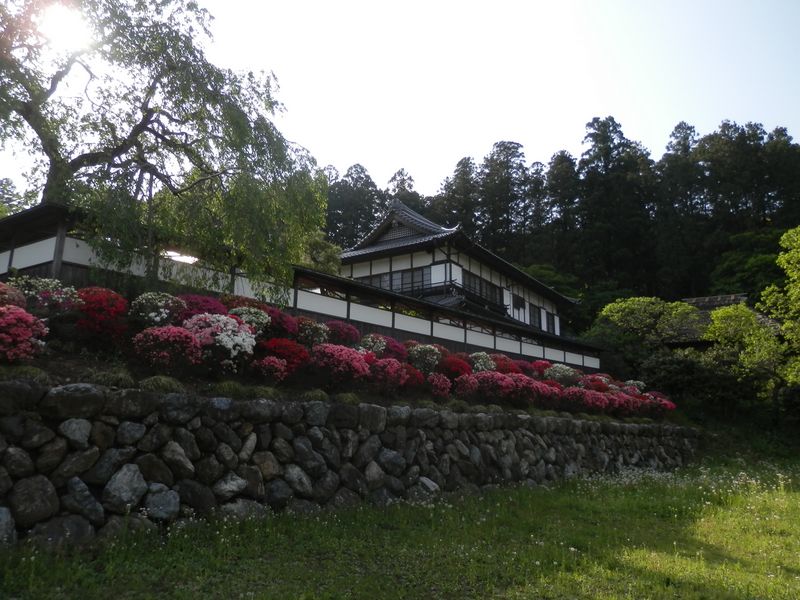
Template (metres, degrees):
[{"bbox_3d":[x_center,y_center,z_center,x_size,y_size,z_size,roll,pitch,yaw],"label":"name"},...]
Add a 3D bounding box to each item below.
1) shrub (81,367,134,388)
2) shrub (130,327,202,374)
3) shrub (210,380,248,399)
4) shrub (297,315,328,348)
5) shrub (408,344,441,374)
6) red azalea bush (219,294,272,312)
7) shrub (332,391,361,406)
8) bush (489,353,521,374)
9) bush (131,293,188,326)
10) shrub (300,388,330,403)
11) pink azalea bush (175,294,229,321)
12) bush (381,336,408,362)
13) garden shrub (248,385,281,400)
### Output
[{"bbox_3d":[-4.754,1.246,9.351,0.860,0.340,0.730,0,-13,0],"label":"shrub"},{"bbox_3d":[-4.375,0.961,10.758,1.290,0.950,1.230,0,-13,0],"label":"shrub"},{"bbox_3d":[-3.241,1.672,10.883,0.740,0.310,0.630,0,-13,0],"label":"shrub"},{"bbox_3d":[-2.241,0.860,15.054,0.840,0.860,0.885,0,-14,0],"label":"shrub"},{"bbox_3d":[0.769,1.899,18.134,0.974,0.964,0.906,0,-14,0],"label":"shrub"},{"bbox_3d":[-3.812,0.255,14.067,1.340,0.800,1.140,0,-13,0],"label":"red azalea bush"},{"bbox_3d":[-1.212,2.286,13.341,0.553,0.346,0.582,0,-14,0],"label":"shrub"},{"bbox_3d":[4.005,2.408,21.849,1.200,0.850,1.140,0,-13,0],"label":"bush"},{"bbox_3d":[-4.976,0.277,11.855,1.097,0.862,1.154,-12,-18,40],"label":"bush"},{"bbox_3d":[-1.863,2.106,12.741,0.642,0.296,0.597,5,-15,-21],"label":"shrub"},{"bbox_3d":[-4.402,0.292,12.709,1.160,0.850,1.110,0,-13,0],"label":"pink azalea bush"},{"bbox_3d":[-0.164,1.464,16.911,0.870,0.800,0.820,0,-13,0],"label":"bush"},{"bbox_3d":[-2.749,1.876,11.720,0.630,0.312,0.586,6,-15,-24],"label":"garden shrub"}]

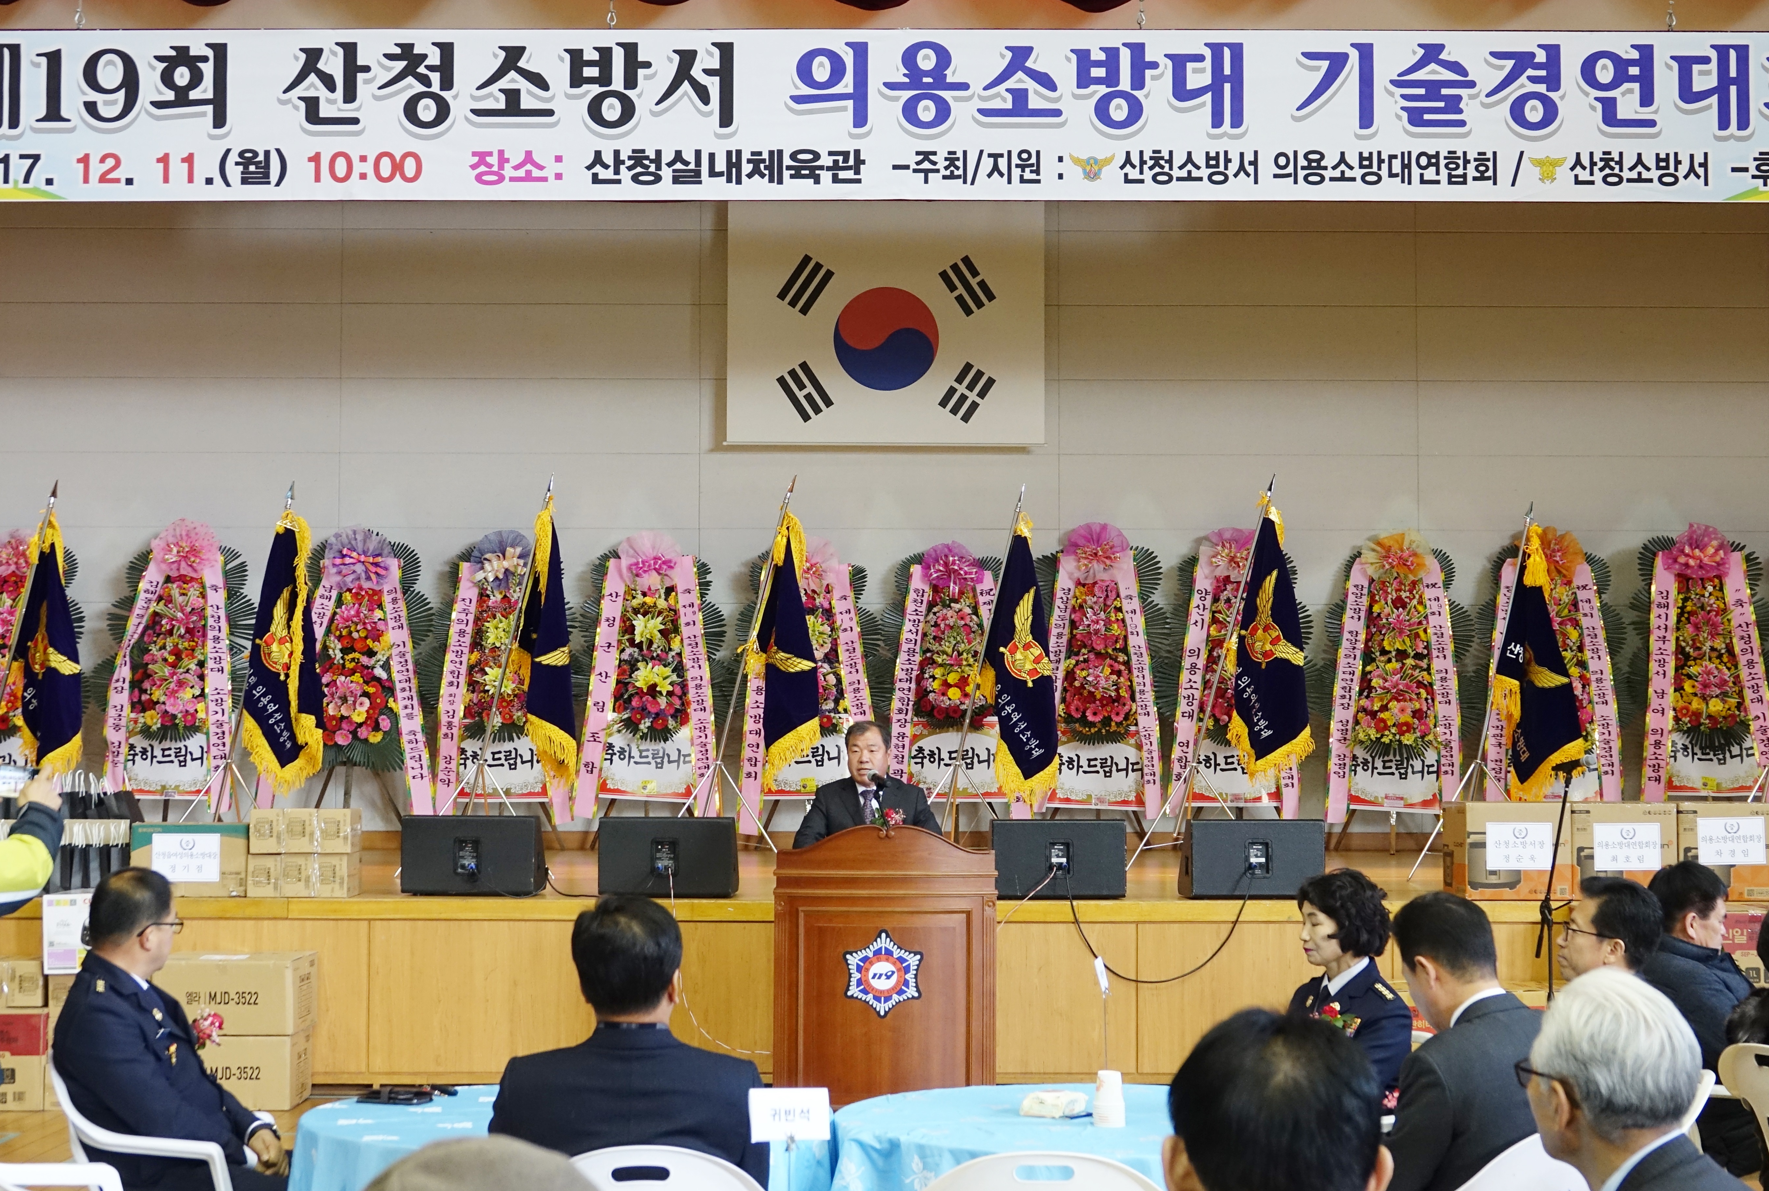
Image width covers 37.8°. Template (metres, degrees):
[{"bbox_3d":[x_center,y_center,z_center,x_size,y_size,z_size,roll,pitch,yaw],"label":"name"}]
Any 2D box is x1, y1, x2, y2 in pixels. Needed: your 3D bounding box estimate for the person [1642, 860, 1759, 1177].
[{"bbox_3d":[2.156,1.304,6.483,0.740,1.277,0.530,2,-4,-33],"label":"person"}]

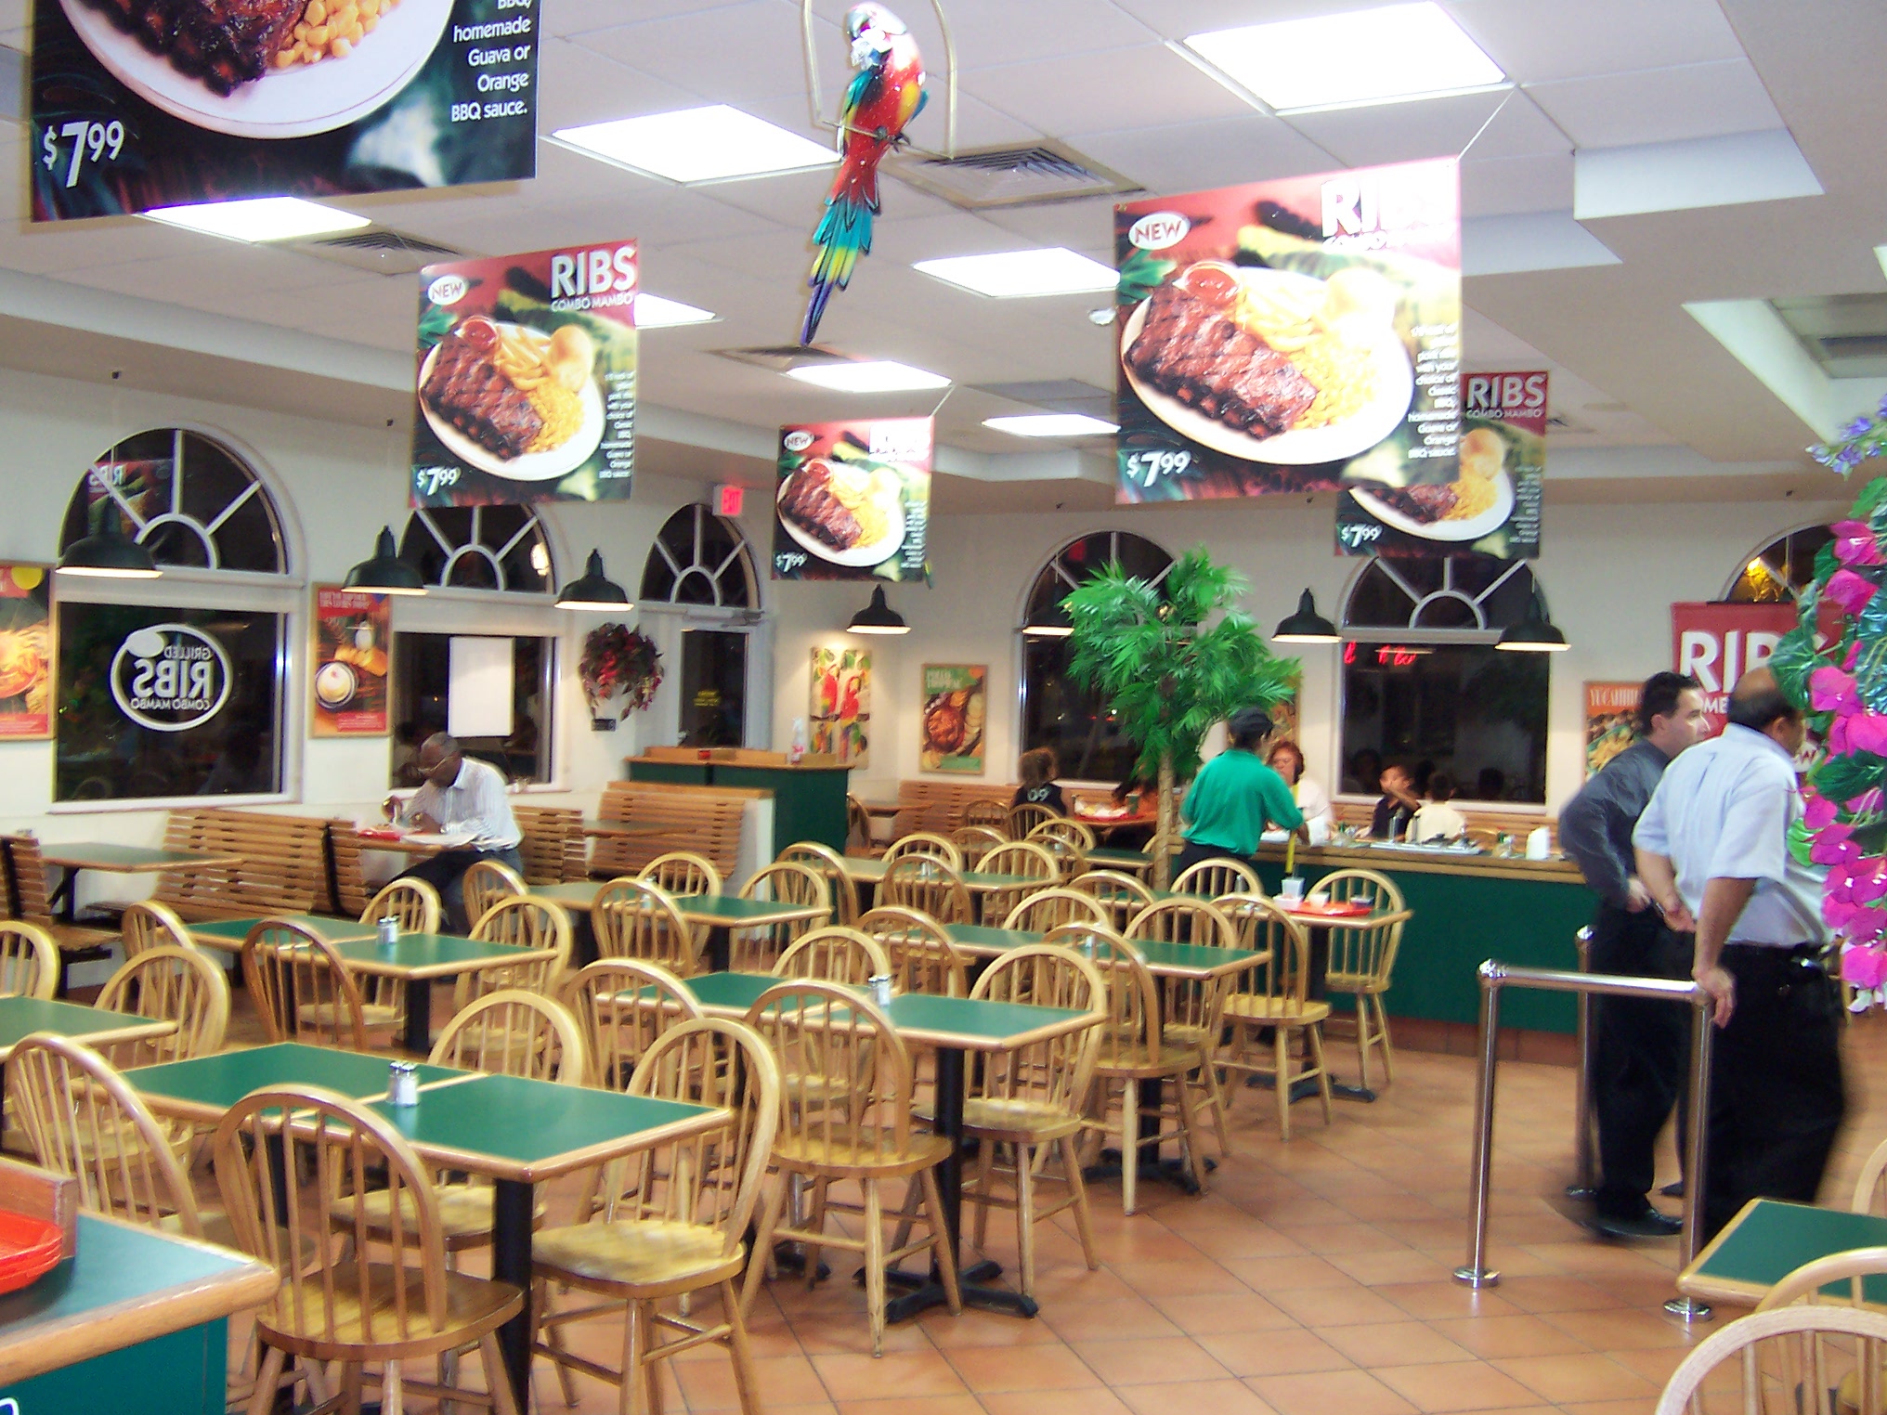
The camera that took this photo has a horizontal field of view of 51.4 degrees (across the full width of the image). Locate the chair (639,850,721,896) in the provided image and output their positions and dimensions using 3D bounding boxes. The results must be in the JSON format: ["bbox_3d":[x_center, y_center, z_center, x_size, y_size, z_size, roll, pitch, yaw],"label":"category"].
[{"bbox_3d":[-1.260,1.073,8.178,0.440,0.915,0.480,2,1,31],"label":"chair"}]

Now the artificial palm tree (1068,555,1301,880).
[{"bbox_3d":[1.147,0.389,9.555,1.150,2.360,1.150,2,1,31],"label":"artificial palm tree"}]

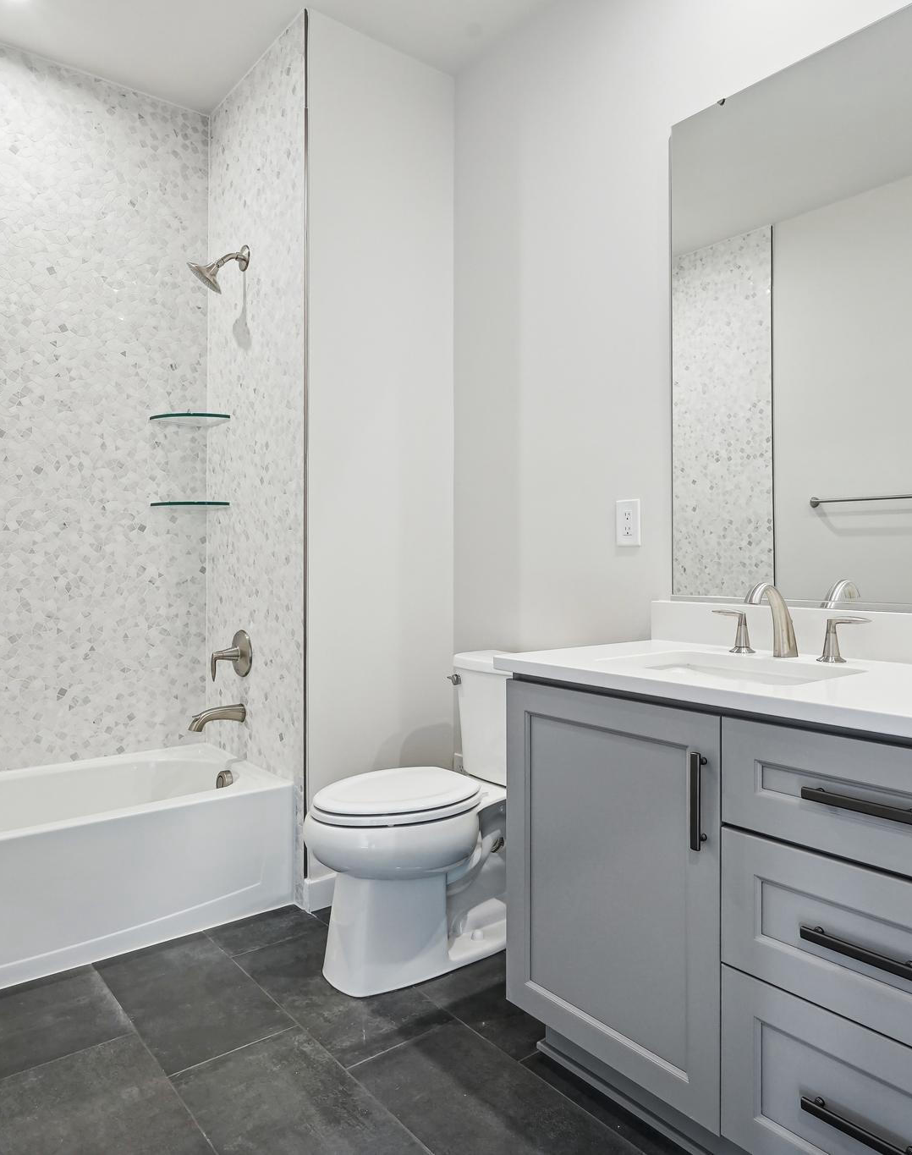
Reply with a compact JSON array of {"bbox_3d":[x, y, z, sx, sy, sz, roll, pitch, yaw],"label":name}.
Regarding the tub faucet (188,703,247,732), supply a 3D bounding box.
[{"bbox_3d":[-0.819,0.483,2.649,0.200,0.082,0.063,0,0,-39],"label":"tub faucet"}]

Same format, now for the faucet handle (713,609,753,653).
[{"bbox_3d":[0.641,0.124,1.777,0.062,0.092,0.110,0,0,-39],"label":"faucet handle"}]

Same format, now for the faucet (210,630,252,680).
[{"bbox_3d":[-0.812,0.278,2.732,0.118,0.175,0.174,0,1,-39],"label":"faucet"}]

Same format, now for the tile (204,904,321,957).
[{"bbox_3d":[-0.556,1.038,2.262,0.301,0.010,0.196,0,0,-39],"label":"tile"}]

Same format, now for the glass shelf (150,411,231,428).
[{"bbox_3d":[-0.989,-0.593,2.861,0.220,0.010,0.222,0,1,-39],"label":"glass shelf"}]

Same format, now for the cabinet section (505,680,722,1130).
[{"bbox_3d":[0.487,0.587,1.685,0.530,0.725,0.540,0,1,-38],"label":"cabinet section"}]

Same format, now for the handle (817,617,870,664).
[{"bbox_3d":[0.787,0.127,1.560,0.056,0.090,0.104,0,1,-39],"label":"handle"}]

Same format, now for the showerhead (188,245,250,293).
[{"bbox_3d":[-0.815,-1.068,2.637,0.205,0.188,0.137,0,0,-39],"label":"showerhead"}]

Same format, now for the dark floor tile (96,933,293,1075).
[{"bbox_3d":[-0.665,1.040,1.917,0.298,0.010,0.588,0,0,-39],"label":"dark floor tile"}]

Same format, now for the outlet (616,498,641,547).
[{"bbox_3d":[0.465,-0.146,2.069,0.007,0.122,0.079,0,1,-39],"label":"outlet"}]

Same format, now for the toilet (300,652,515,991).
[{"bbox_3d":[-0.062,0.637,2.135,0.781,0.796,0.448,0,0,-39],"label":"toilet"}]

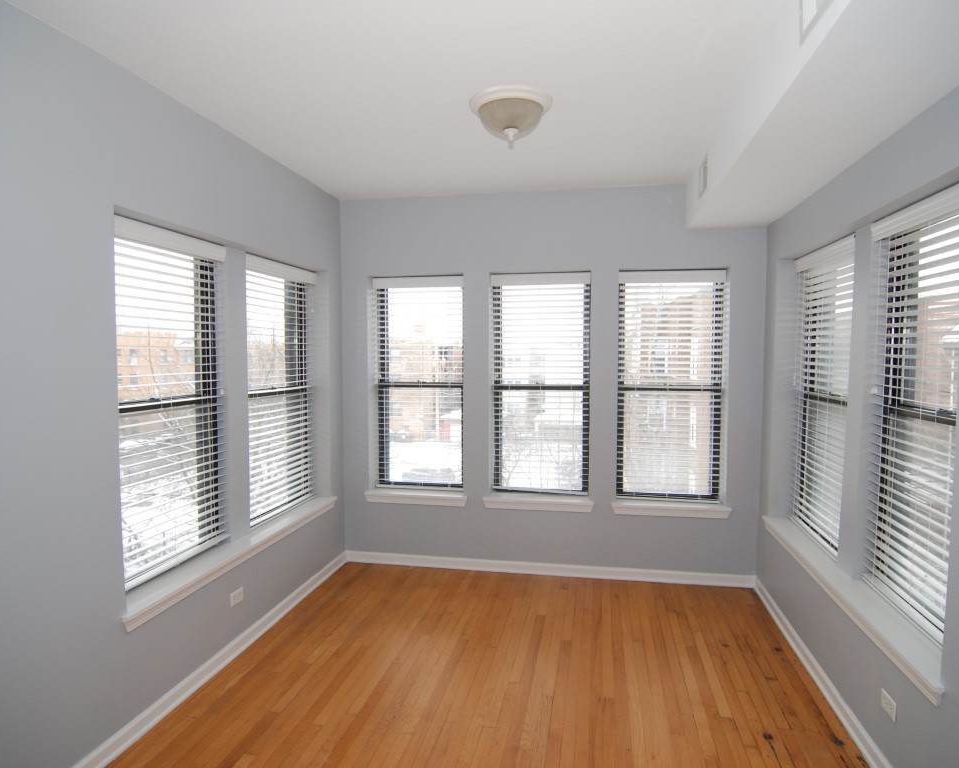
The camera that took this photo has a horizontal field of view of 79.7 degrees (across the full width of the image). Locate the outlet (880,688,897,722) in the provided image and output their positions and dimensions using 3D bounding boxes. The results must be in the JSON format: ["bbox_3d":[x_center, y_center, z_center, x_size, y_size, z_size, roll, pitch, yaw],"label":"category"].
[{"bbox_3d":[1.559,1.227,2.192,0.010,0.071,0.115,1,3,11],"label":"outlet"}]

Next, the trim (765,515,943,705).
[{"bbox_3d":[1.732,0.964,2.765,0.166,0.095,1.975,1,3,11],"label":"trim"}]

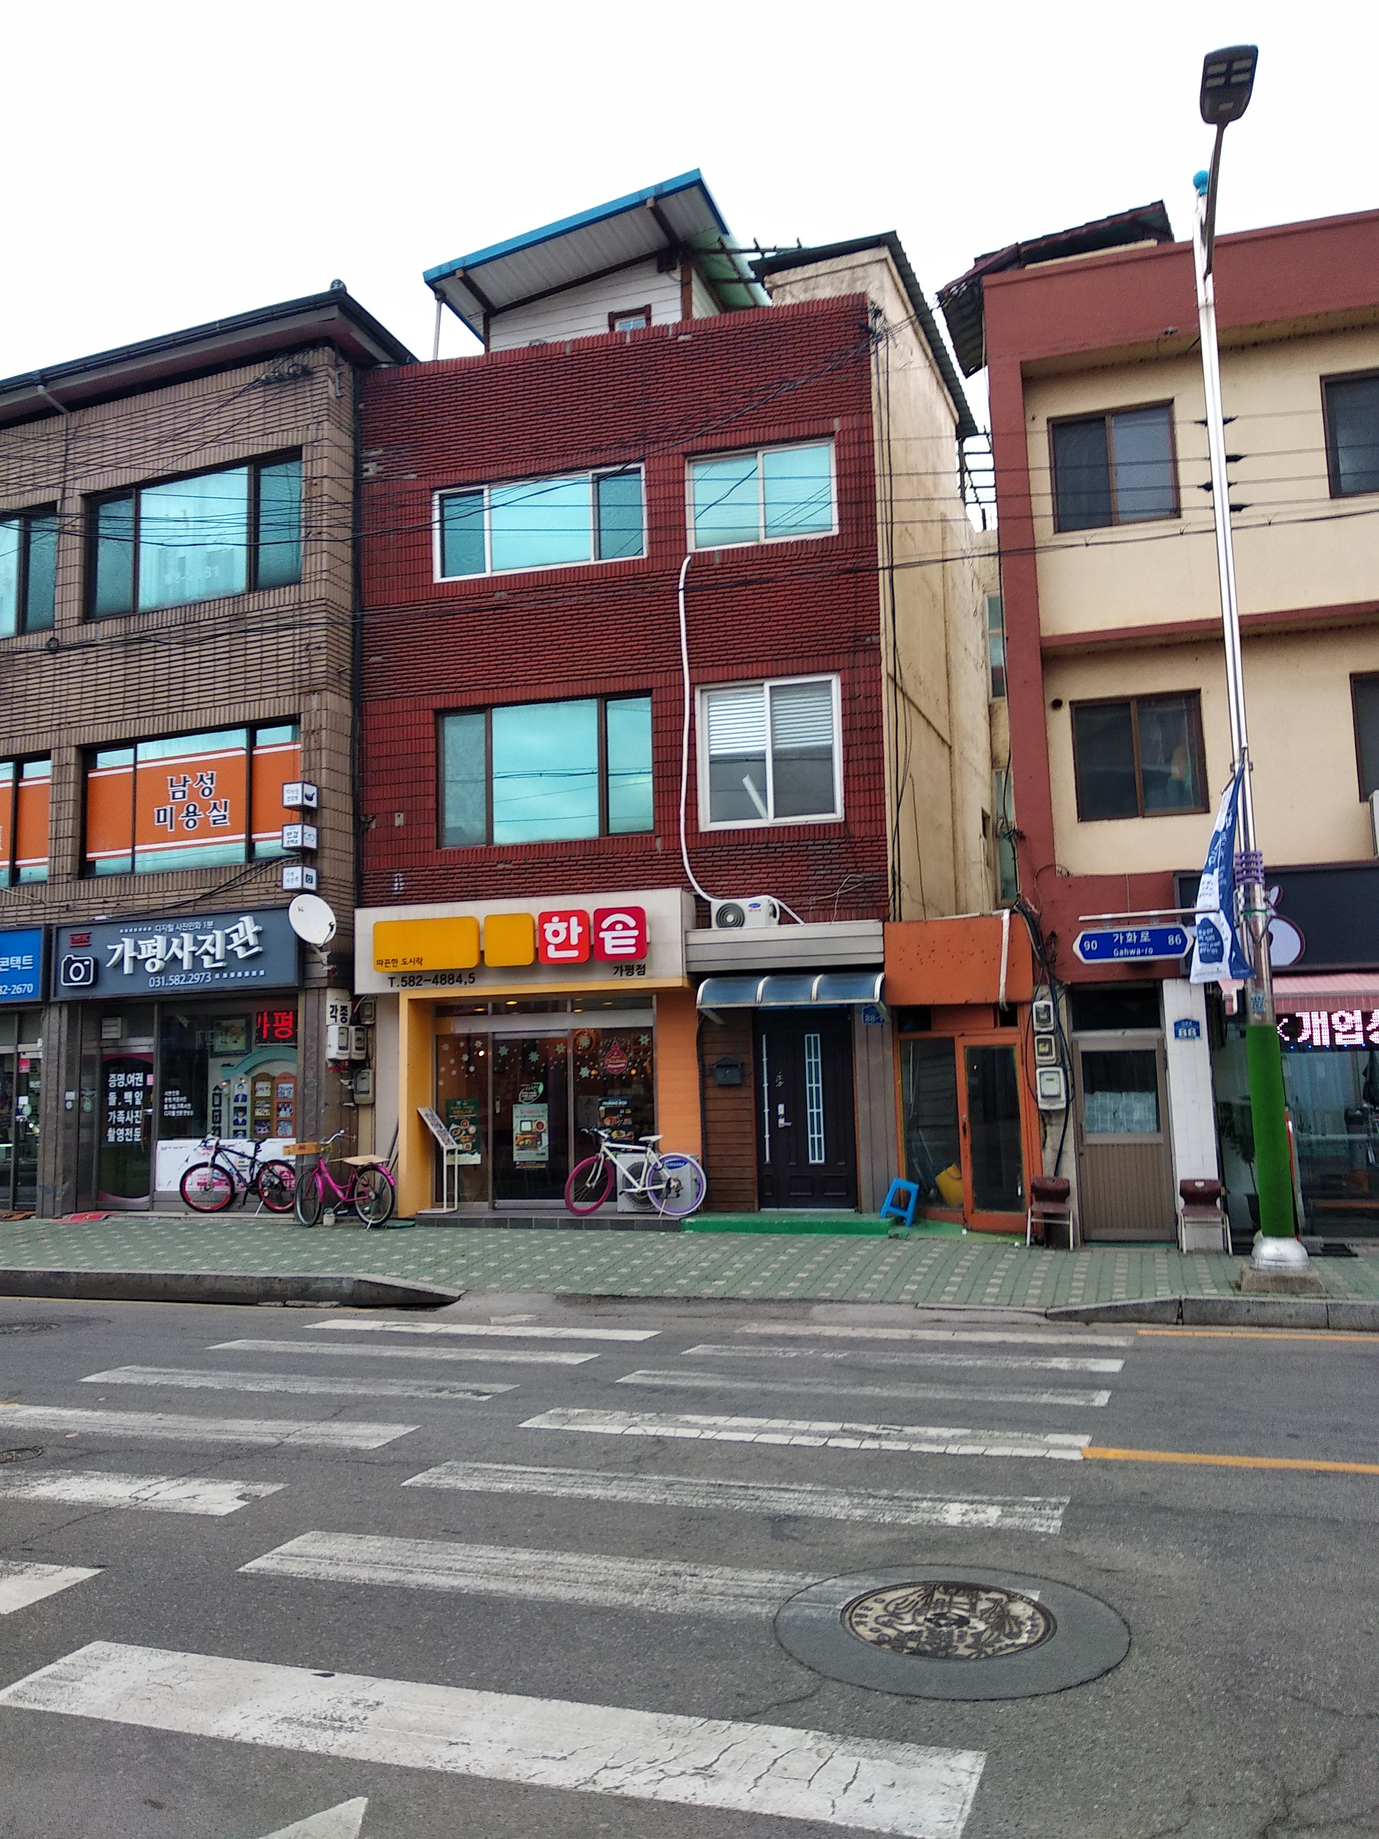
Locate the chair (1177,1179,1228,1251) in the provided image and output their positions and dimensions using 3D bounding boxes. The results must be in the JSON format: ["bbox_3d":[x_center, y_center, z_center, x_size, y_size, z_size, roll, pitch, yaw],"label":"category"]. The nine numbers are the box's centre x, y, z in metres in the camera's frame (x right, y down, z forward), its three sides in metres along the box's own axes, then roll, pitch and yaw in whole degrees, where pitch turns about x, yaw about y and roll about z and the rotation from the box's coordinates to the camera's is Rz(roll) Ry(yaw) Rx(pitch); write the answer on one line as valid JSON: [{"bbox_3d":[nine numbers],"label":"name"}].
[{"bbox_3d":[4.876,2.823,13.123,0.430,0.690,0.460,-3,-7,16],"label":"chair"}]

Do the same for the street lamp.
[{"bbox_3d":[4.243,-2.029,10.549,0.460,9.400,2.350,-3,-7,17],"label":"street lamp"}]

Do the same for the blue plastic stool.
[{"bbox_3d":[2.268,3.043,14.850,0.340,0.440,0.340,15,-2,16],"label":"blue plastic stool"}]

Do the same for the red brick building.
[{"bbox_3d":[0.226,-2.561,20.328,6.450,13.000,8.950,-3,-7,15],"label":"red brick building"}]

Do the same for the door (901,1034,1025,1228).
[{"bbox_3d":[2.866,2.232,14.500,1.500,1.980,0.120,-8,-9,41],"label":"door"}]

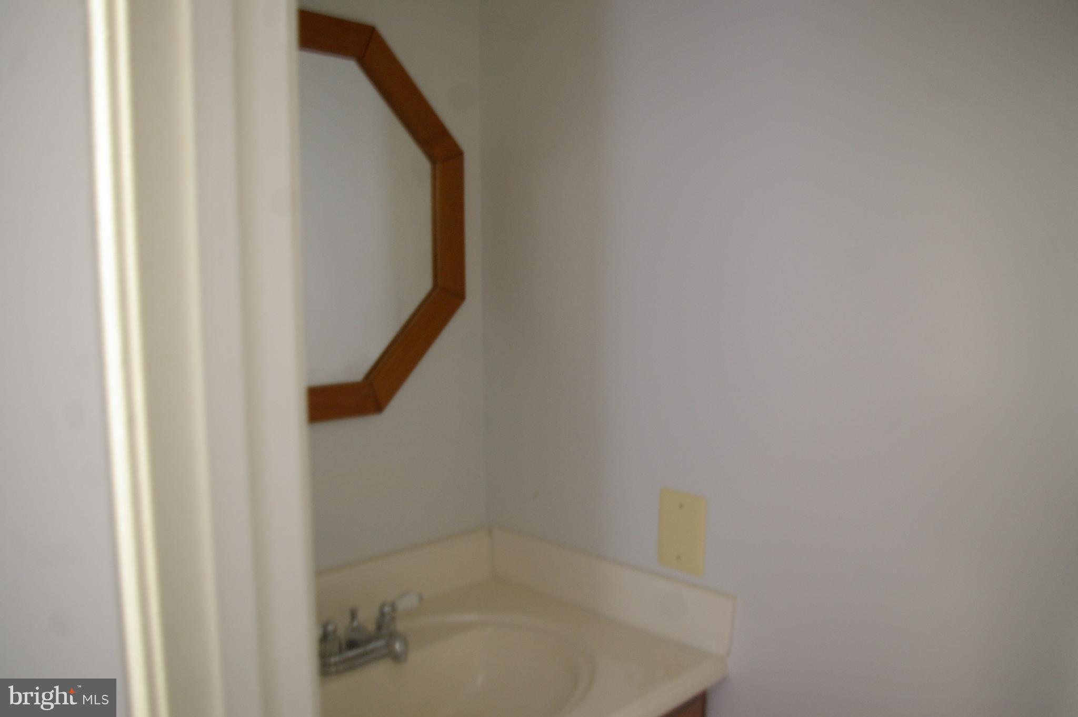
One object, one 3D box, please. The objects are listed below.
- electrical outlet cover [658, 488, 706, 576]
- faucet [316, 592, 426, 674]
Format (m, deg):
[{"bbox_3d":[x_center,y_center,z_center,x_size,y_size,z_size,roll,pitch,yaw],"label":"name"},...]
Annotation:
[{"bbox_3d":[0.224,0.275,1.274,0.084,0.124,0.006,3,5,45],"label":"electrical outlet cover"},{"bbox_3d":[-0.245,0.422,1.223,0.150,0.067,0.236,3,5,45],"label":"faucet"}]

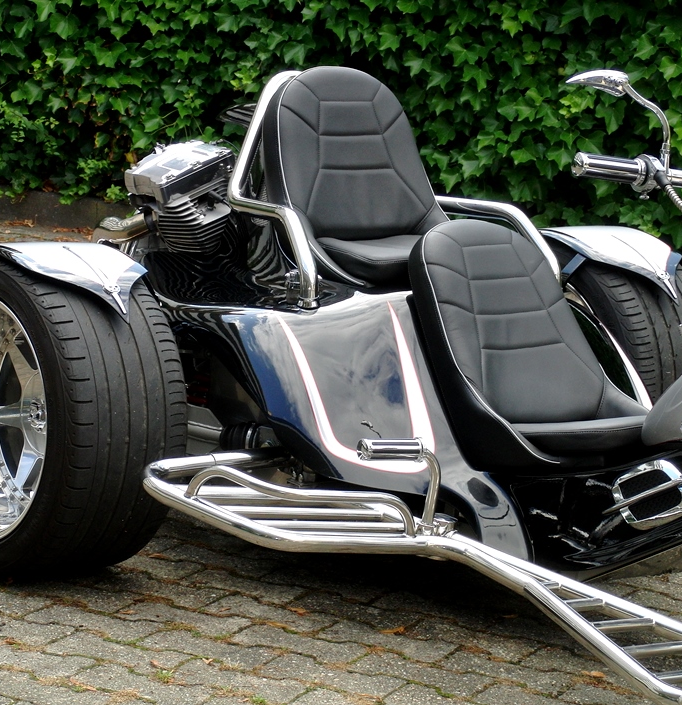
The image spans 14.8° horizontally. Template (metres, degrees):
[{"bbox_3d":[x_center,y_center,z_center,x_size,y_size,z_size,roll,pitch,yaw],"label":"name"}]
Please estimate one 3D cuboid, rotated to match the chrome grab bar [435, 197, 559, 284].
[{"bbox_3d":[0.352,-0.258,5.889,0.120,0.193,0.400,-3,14,-40],"label":"chrome grab bar"}]

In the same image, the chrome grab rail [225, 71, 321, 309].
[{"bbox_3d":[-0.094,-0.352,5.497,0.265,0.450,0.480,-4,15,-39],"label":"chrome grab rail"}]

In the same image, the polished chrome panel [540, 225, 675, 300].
[{"bbox_3d":[0.636,-0.242,6.196,0.310,0.140,0.475,-4,15,-39],"label":"polished chrome panel"}]

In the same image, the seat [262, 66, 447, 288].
[{"bbox_3d":[0.079,-0.360,5.653,0.450,0.465,0.500,-4,15,-39],"label":"seat"}]

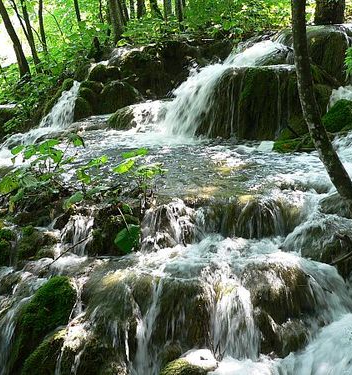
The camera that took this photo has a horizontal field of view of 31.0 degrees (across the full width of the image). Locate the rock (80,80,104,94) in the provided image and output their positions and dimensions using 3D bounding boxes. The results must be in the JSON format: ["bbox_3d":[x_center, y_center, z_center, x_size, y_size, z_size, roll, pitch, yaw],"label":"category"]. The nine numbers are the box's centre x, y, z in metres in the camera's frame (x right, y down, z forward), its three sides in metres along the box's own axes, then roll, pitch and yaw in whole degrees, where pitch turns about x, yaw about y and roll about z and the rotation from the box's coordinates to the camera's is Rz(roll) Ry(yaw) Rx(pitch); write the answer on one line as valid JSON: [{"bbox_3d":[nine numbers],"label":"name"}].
[{"bbox_3d":[-1.091,-1.306,8.300,0.304,0.179,0.320,0,11,0],"label":"rock"}]

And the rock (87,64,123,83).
[{"bbox_3d":[-0.965,-1.561,8.700,0.451,0.241,0.420,0,11,0],"label":"rock"}]

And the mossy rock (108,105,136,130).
[{"bbox_3d":[-0.631,-0.826,7.500,0.321,0.301,0.360,0,11,0],"label":"mossy rock"}]

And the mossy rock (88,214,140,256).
[{"bbox_3d":[-0.435,0.340,4.500,0.357,0.291,0.320,0,11,0],"label":"mossy rock"}]

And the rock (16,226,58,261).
[{"bbox_3d":[-0.966,0.388,4.400,0.269,0.231,0.270,0,11,0],"label":"rock"}]

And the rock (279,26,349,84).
[{"bbox_3d":[1.861,-1.786,8.600,0.919,0.769,0.850,0,11,0],"label":"rock"}]

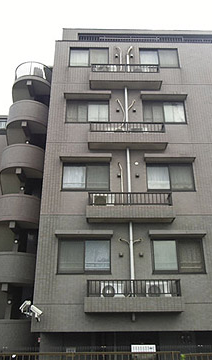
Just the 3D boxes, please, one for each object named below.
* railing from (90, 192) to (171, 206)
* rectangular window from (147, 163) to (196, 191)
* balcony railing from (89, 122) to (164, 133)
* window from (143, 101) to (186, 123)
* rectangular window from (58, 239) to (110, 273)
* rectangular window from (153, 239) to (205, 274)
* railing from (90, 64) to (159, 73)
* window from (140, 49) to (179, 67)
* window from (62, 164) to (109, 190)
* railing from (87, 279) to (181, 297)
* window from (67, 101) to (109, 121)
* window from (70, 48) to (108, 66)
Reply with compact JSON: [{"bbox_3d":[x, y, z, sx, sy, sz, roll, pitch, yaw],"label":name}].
[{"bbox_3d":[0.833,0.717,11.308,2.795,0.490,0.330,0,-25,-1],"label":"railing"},{"bbox_3d":[2.351,-0.083,12.069,1.718,1.126,0.120,0,-25,-1],"label":"rectangular window"},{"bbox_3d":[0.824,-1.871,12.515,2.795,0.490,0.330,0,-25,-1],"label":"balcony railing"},{"bbox_3d":[2.338,-2.663,13.257,1.686,1.128,0.157,0,-25,-1],"label":"window"},{"bbox_3d":[-0.693,2.493,10.812,1.718,1.126,0.120,0,-25,-1],"label":"rectangular window"},{"bbox_3d":[2.361,2.505,10.861,1.718,1.126,0.120,0,-25,-1],"label":"rectangular window"},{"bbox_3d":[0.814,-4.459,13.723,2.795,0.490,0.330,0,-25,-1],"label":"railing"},{"bbox_3d":[2.329,-5.228,14.456,1.686,1.092,0.157,0,-25,-1],"label":"window"},{"bbox_3d":[-0.702,-0.095,12.020,1.718,1.126,0.120,0,-25,-1],"label":"window"},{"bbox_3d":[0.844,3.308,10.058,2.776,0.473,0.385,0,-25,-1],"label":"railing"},{"bbox_3d":[-0.712,-2.683,13.227,1.718,1.126,0.120,0,-25,-1],"label":"window"},{"bbox_3d":[-0.718,-5.243,14.402,1.709,1.092,0.157,0,-25,-1],"label":"window"}]

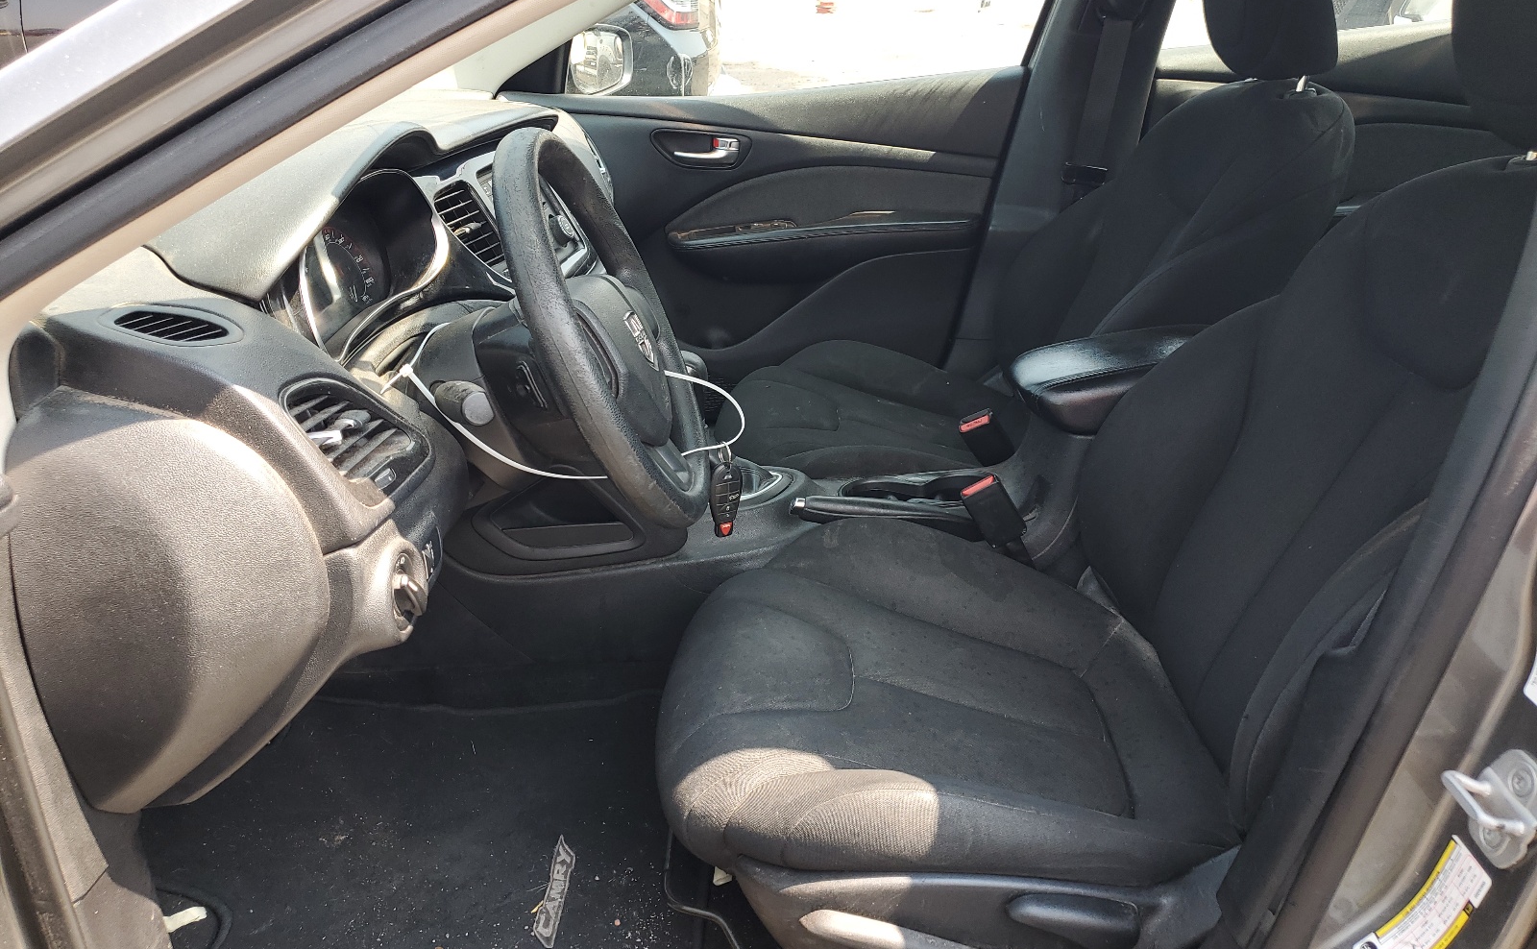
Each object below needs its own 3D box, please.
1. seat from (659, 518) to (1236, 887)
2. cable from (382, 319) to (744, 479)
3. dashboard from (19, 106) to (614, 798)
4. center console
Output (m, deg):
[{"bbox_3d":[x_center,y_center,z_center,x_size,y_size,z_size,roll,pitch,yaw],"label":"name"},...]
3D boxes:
[{"bbox_3d":[0.137,0.214,1.151,0.505,0.165,0.530,0,24,2],"label":"seat"},{"bbox_3d":[-0.165,-0.080,1.048,0.280,0.165,0.230,0,24,2],"label":"cable"},{"bbox_3d":[-0.453,-0.223,1.393,0.520,0.435,1.400,0,24,2],"label":"dashboard"},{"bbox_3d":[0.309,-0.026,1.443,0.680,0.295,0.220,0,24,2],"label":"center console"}]

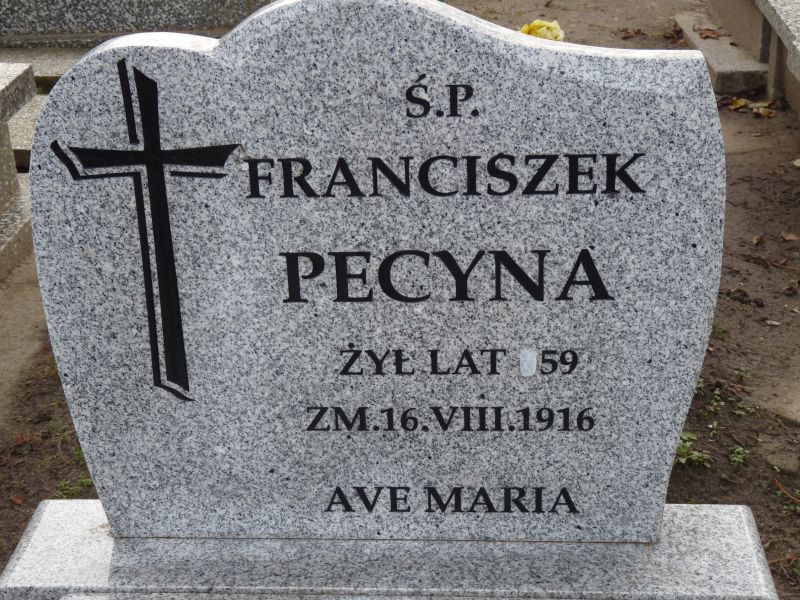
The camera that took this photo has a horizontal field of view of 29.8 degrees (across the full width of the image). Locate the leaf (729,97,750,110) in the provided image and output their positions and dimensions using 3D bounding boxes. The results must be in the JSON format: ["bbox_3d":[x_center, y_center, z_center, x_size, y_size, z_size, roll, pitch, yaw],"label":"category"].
[{"bbox_3d":[1.188,-0.688,5.257,0.077,0.028,0.065,3,24,12],"label":"leaf"}]

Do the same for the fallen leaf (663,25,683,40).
[{"bbox_3d":[1.136,-1.115,6.262,0.083,0.032,0.071,2,23,10],"label":"fallen leaf"}]

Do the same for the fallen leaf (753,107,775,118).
[{"bbox_3d":[1.250,-0.643,5.153,0.082,0.023,0.070,3,24,13],"label":"fallen leaf"}]

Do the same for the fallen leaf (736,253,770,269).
[{"bbox_3d":[0.922,-0.103,3.917,0.056,0.020,0.090,-23,30,-39],"label":"fallen leaf"}]

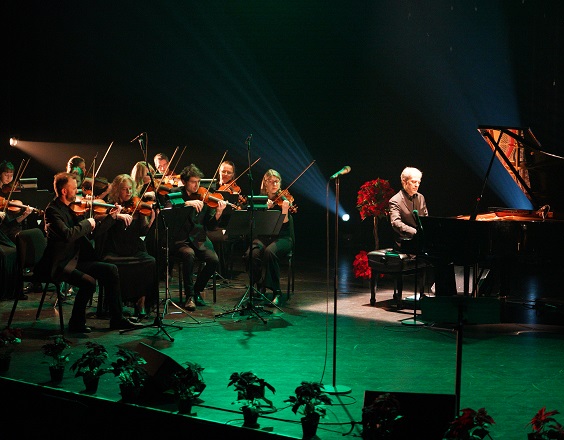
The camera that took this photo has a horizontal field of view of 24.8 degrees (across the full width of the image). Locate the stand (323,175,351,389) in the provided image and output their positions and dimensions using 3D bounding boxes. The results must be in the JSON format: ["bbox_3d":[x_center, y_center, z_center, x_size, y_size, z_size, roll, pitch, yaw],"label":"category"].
[{"bbox_3d":[0.392,0.455,9.303,0.250,1.600,0.250,0,7,0],"label":"stand"}]

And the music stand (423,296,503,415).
[{"bbox_3d":[1.132,0.932,8.285,0.510,0.910,0.450,0,7,2],"label":"music stand"}]

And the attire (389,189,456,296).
[{"bbox_3d":[1.338,0.227,12.400,0.700,1.050,0.520,4,8,28],"label":"attire"}]

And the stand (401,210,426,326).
[{"bbox_3d":[1.225,0.433,11.715,0.250,1.050,0.250,0,7,0],"label":"stand"}]

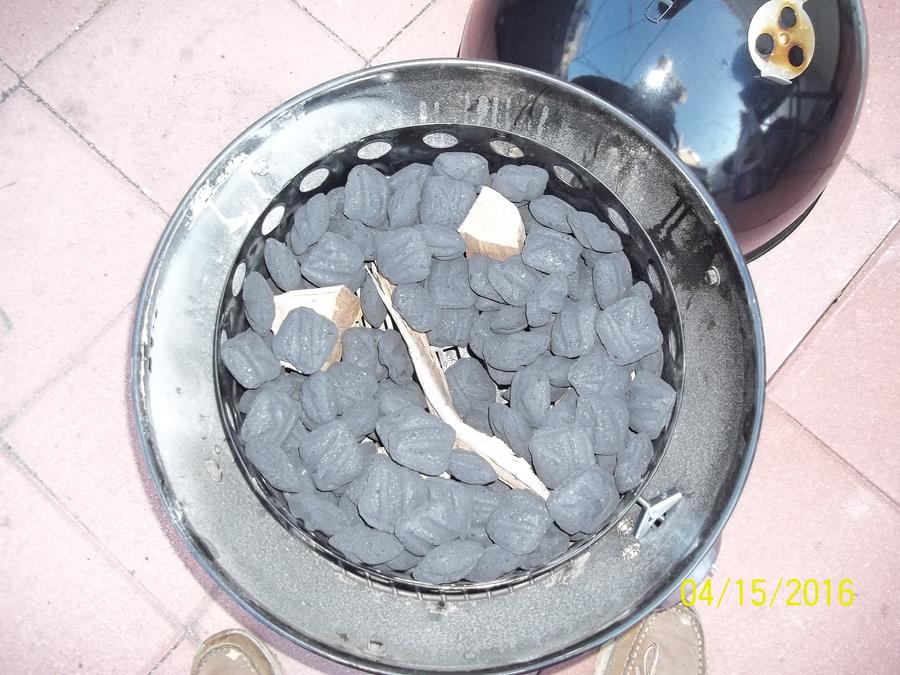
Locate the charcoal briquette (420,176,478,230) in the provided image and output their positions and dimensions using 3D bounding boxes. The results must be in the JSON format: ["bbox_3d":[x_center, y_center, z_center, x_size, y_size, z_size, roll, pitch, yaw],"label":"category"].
[{"bbox_3d":[-0.003,-0.121,0.742,0.051,0.029,0.051,-6,85,-1],"label":"charcoal briquette"}]

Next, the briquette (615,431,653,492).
[{"bbox_3d":[0.152,0.102,0.684,0.029,0.050,0.050,18,90,-2],"label":"briquette"}]

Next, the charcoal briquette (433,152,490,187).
[{"bbox_3d":[0.010,-0.143,0.732,0.050,0.030,0.050,4,57,3],"label":"charcoal briquette"}]

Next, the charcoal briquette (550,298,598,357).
[{"bbox_3d":[0.105,-0.009,0.705,0.050,0.030,0.050,-5,86,-17],"label":"charcoal briquette"}]

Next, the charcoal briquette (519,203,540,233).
[{"bbox_3d":[0.072,-0.109,0.752,0.050,0.030,0.050,-37,82,-8],"label":"charcoal briquette"}]

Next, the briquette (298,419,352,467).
[{"bbox_3d":[-0.096,0.091,0.662,0.050,0.029,0.050,-30,87,-6],"label":"briquette"}]

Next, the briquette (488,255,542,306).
[{"bbox_3d":[0.058,-0.050,0.729,0.052,0.029,0.052,46,58,1],"label":"briquette"}]

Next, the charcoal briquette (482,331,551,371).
[{"bbox_3d":[0.057,0.009,0.714,0.052,0.030,0.052,-11,32,-23],"label":"charcoal briquette"}]

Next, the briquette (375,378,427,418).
[{"bbox_3d":[-0.043,0.058,0.715,0.053,0.029,0.053,6,67,-1],"label":"briquette"}]

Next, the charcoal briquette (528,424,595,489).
[{"bbox_3d":[0.089,0.094,0.658,0.050,0.030,0.050,-17,77,15],"label":"charcoal briquette"}]

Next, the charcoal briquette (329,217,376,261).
[{"bbox_3d":[-0.084,-0.087,0.736,0.050,0.030,0.050,31,76,5],"label":"charcoal briquette"}]

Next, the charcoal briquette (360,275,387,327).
[{"bbox_3d":[-0.067,-0.035,0.740,0.028,0.052,0.053,-12,90,3],"label":"charcoal briquette"}]

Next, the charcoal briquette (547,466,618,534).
[{"bbox_3d":[0.104,0.129,0.660,0.050,0.029,0.050,-41,59,0],"label":"charcoal briquette"}]

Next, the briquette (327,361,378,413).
[{"bbox_3d":[-0.086,0.043,0.730,0.052,0.028,0.053,-6,87,0],"label":"briquette"}]

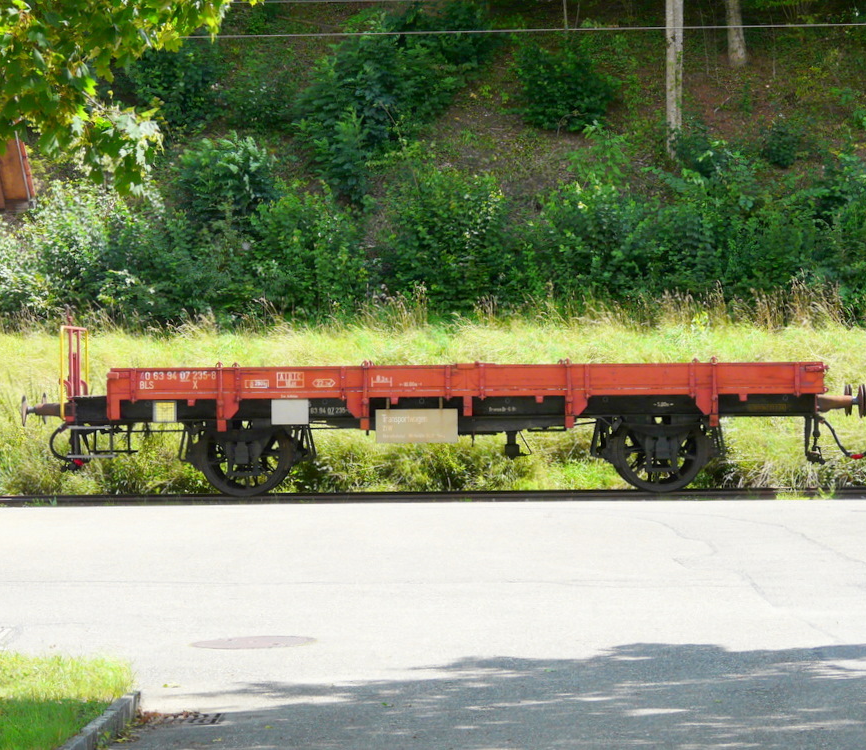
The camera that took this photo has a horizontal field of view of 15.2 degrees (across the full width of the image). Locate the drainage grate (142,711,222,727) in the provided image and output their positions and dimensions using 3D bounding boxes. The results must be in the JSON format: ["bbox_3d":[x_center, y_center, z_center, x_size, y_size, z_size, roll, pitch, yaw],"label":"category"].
[{"bbox_3d":[-1.277,1.774,16.500,0.420,0.040,0.460,-1,0,2],"label":"drainage grate"}]

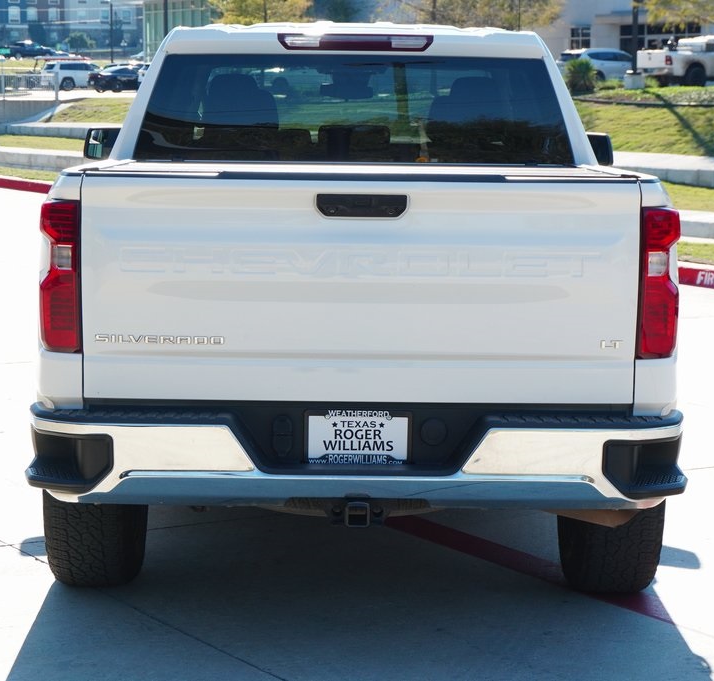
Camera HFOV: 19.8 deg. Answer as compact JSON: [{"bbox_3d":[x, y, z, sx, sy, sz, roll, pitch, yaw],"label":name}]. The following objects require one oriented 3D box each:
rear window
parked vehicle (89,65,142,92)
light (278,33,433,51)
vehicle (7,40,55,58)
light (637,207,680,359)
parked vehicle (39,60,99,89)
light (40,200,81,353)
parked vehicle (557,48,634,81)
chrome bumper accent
[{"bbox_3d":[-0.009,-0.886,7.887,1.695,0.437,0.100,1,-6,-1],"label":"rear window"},{"bbox_3d":[-13.563,-15.561,122.000,1.880,1.520,4.800,7,9,44],"label":"parked vehicle"},{"bbox_3d":[-0.004,-1.156,7.968,0.605,0.067,0.070,1,6,-1],"label":"light"},{"bbox_3d":[-35.530,-31.516,222.000,5.800,1.920,2.000,-5,8,-38],"label":"vehicle"},{"bbox_3d":[0.882,-0.176,6.039,0.123,0.445,0.200,1,6,-1],"label":"light"},{"bbox_3d":[-17.588,-16.643,129.000,4.950,1.870,1.980,-6,9,-45],"label":"parked vehicle"},{"bbox_3d":[-0.862,-0.192,6.015,0.120,0.441,0.200,1,6,-1],"label":"light"},{"bbox_3d":[11.521,-12.475,93.000,4.700,1.700,1.900,-3,7,-27],"label":"parked vehicle"},{"bbox_3d":[0.000,0.334,6.043,1.916,0.283,0.380,1,6,-1],"label":"chrome bumper accent"}]

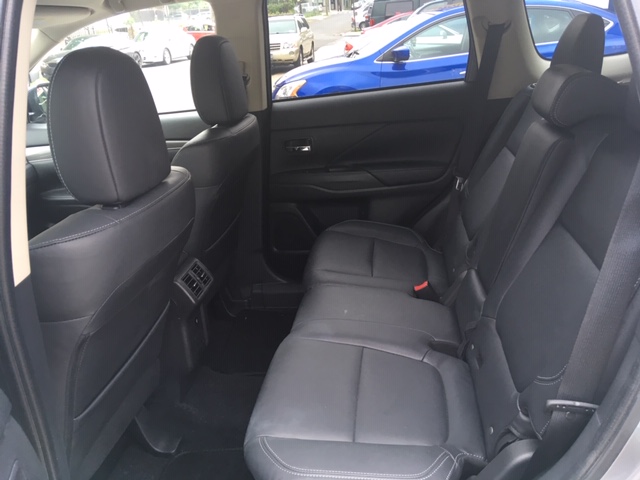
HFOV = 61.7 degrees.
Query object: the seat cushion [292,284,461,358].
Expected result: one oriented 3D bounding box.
[{"bbox_3d":[0.144,0.251,1.508,0.479,0.144,0.350,3,22,7],"label":"seat cushion"}]

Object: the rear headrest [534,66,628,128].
[{"bbox_3d":[0.622,-0.354,1.285,0.155,0.134,0.247,3,22,7],"label":"rear headrest"}]

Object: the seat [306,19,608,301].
[{"bbox_3d":[0.386,-0.213,1.670,0.865,0.900,0.520,1,22,8],"label":"seat"}]

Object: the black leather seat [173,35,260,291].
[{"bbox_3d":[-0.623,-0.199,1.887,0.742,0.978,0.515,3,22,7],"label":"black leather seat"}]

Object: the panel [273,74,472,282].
[{"bbox_3d":[0.171,-0.212,2.150,0.772,0.824,0.154,3,22,7],"label":"panel"}]

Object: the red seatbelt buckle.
[{"bbox_3d":[0.320,0.144,1.611,0.062,0.057,0.046,3,22,7],"label":"red seatbelt buckle"}]

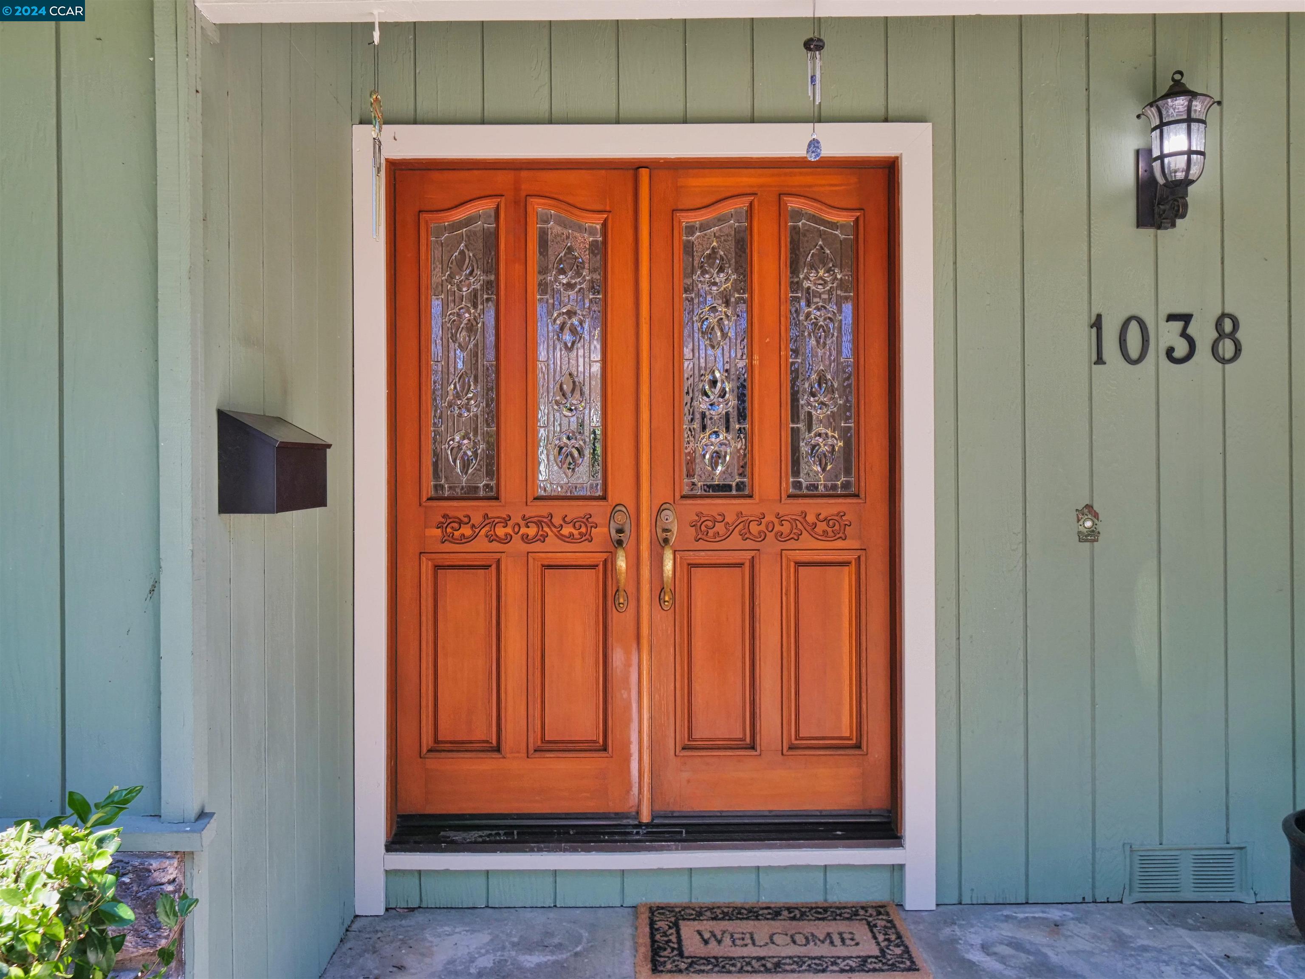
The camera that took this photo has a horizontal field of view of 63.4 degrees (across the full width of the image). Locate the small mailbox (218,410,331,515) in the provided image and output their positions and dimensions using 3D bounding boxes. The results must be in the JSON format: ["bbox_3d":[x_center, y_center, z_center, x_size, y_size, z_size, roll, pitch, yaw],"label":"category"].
[{"bbox_3d":[-0.822,-0.057,2.328,0.130,0.215,0.365,0,0,-1],"label":"small mailbox"}]

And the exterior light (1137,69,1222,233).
[{"bbox_3d":[1.521,-0.990,3.075,0.195,0.440,0.250,0,0,-1],"label":"exterior light"}]

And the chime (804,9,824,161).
[{"bbox_3d":[0.314,-0.784,2.050,0.041,0.290,0.041,0,0,-1],"label":"chime"}]

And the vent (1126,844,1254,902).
[{"bbox_3d":[1.622,1.162,3.190,0.390,0.180,0.030,0,0,-1],"label":"vent"}]

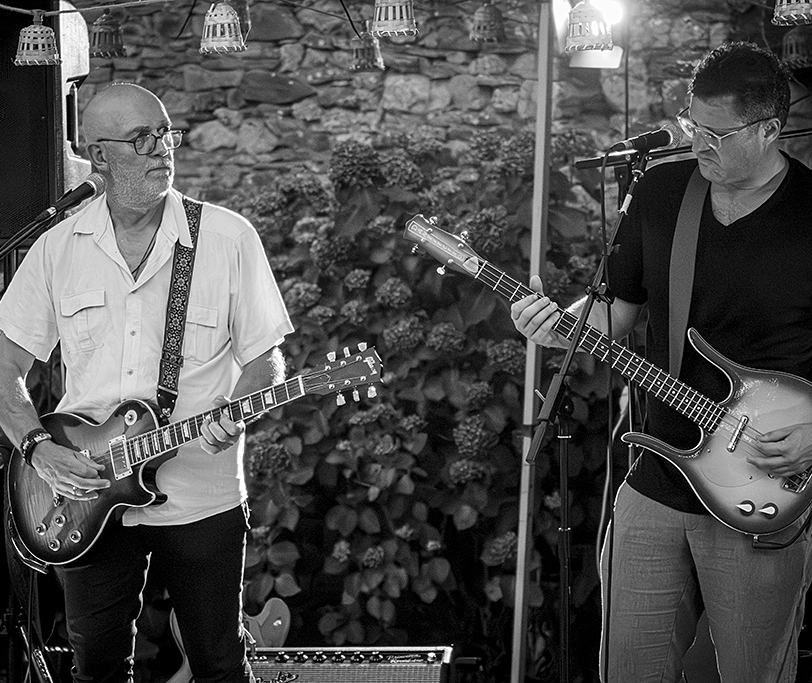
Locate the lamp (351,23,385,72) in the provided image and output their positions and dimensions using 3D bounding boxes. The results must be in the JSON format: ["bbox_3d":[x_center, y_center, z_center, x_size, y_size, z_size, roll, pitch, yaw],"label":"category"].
[{"bbox_3d":[-0.101,-0.772,13.400,0.095,0.123,0.095,0,1,0],"label":"lamp"}]

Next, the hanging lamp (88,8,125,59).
[{"bbox_3d":[-0.766,-0.788,13.100,0.101,0.125,0.101,0,1,0],"label":"hanging lamp"}]

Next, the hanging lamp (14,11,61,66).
[{"bbox_3d":[-0.784,-0.645,10.900,0.098,0.119,0.098,0,1,0],"label":"hanging lamp"}]

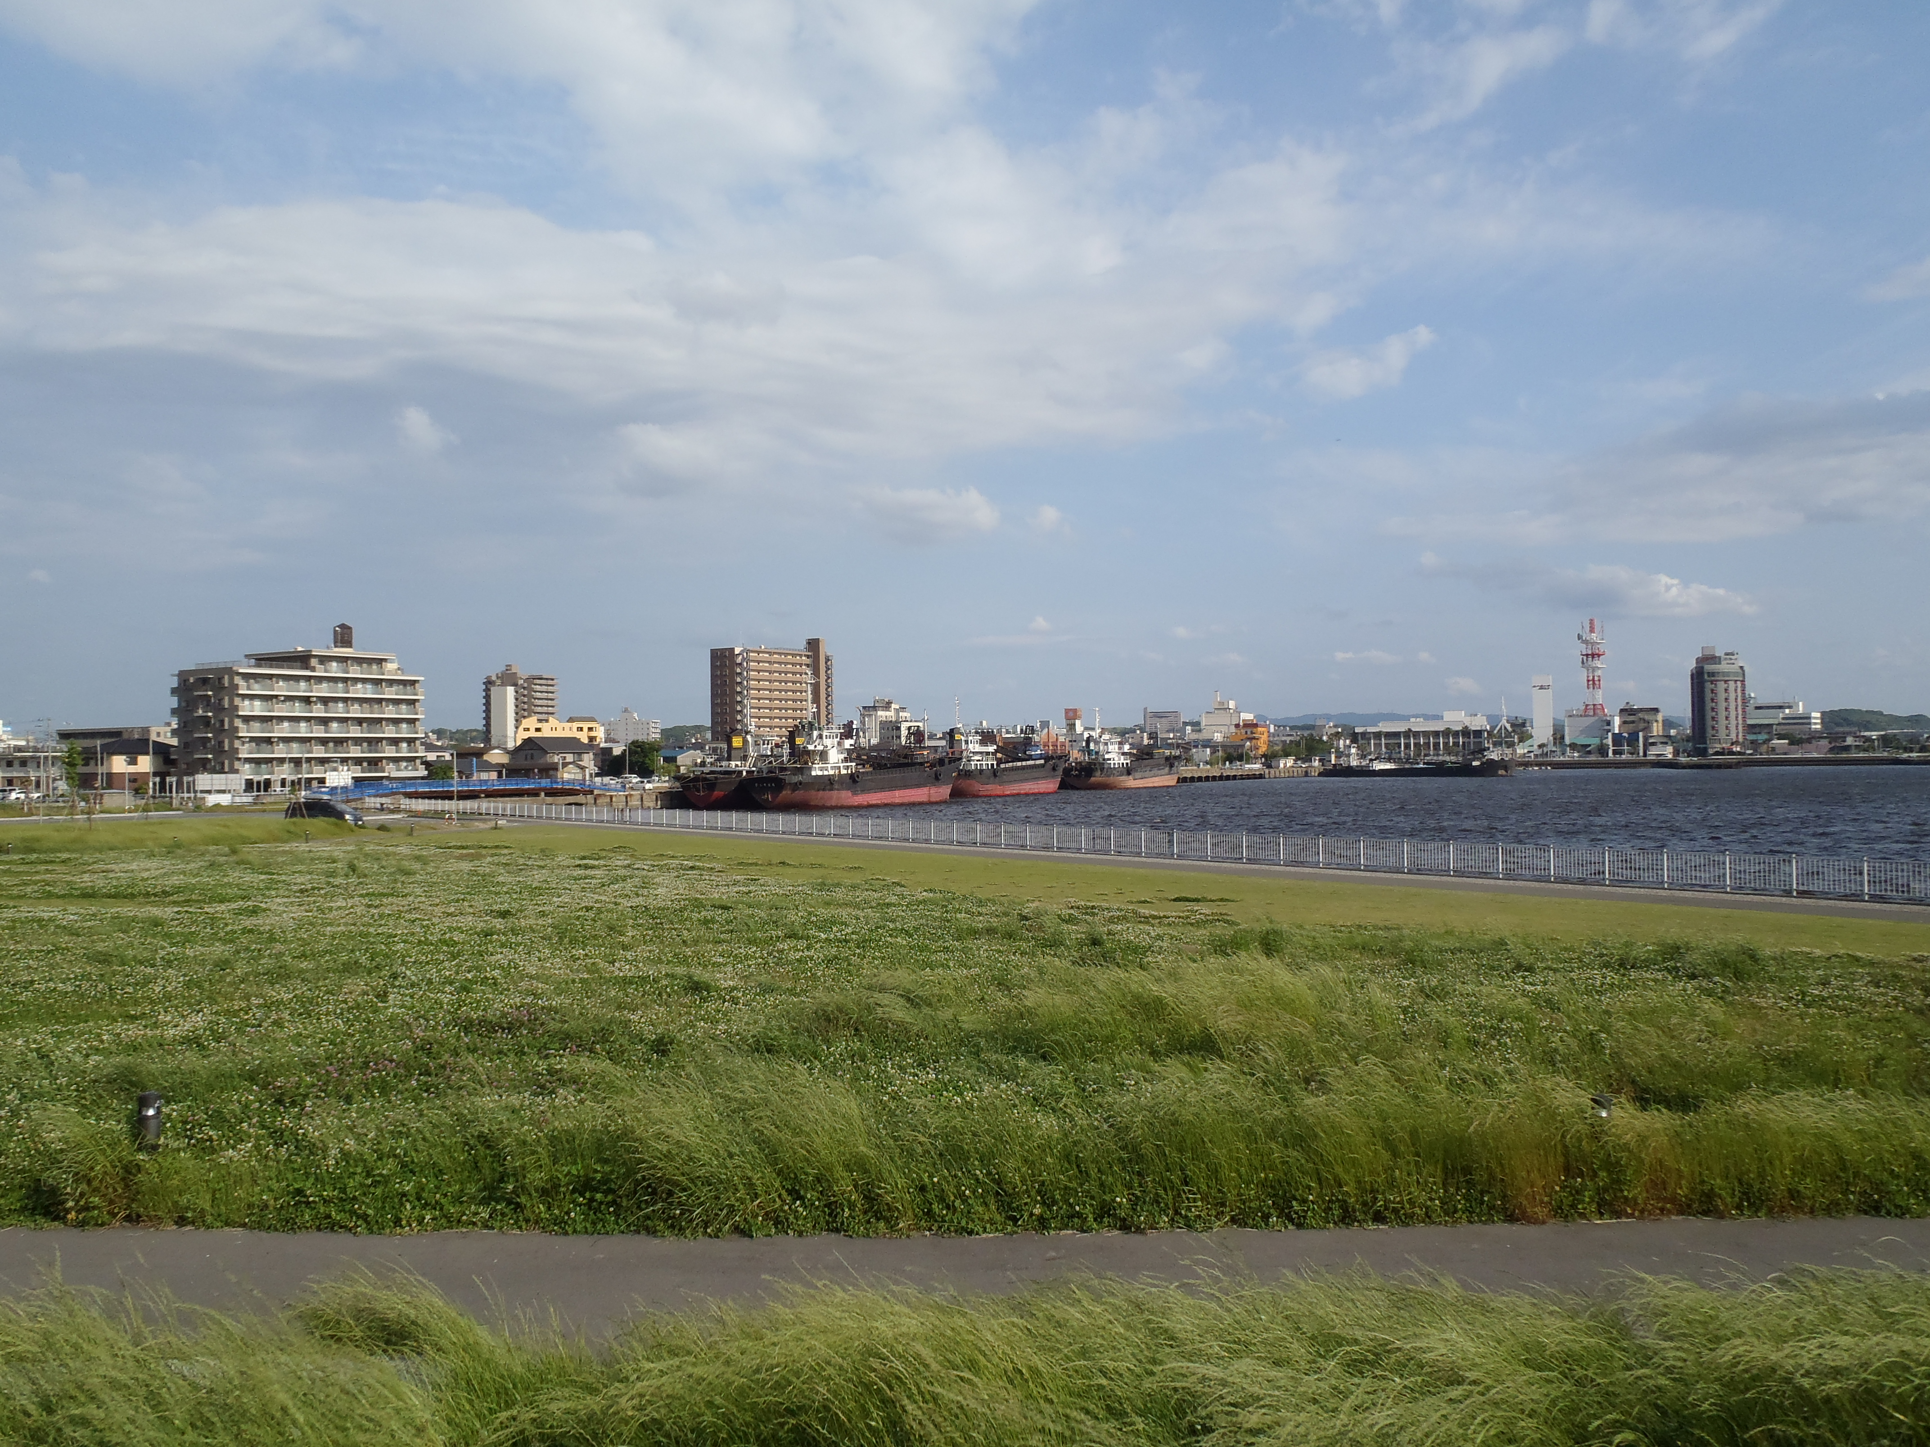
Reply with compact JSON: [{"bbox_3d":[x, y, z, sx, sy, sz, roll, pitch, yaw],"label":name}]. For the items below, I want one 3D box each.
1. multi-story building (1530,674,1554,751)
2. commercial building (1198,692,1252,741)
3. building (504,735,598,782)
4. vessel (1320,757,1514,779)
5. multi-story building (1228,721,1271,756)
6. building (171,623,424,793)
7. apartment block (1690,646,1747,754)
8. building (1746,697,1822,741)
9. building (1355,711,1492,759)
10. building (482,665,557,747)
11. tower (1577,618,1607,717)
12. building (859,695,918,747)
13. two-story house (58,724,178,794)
[{"bbox_3d":[233.280,-1.980,630.140,7.400,33.600,4.500,-1,-1,33],"label":"multi-story building"},{"bbox_3d":[108.630,2.210,650.080,16.000,29.500,17.000,-1,-1,33],"label":"commercial building"},{"bbox_3d":[-73.060,7.120,275.710,12.000,9.180,10.500,-2,-2,36],"label":"building"},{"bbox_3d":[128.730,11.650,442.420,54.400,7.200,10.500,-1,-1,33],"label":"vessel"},{"bbox_3d":[95.160,7.340,522.220,11.000,15.810,10.000,-2,-2,36],"label":"multi-story building"},{"bbox_3d":[-97.780,-2.280,230.060,16.000,25.000,30.000,-1,-1,33],"label":"building"},{"bbox_3d":[284.740,-6.890,590.220,18.500,40.600,18.000,-1,-1,33],"label":"apartment block"},{"bbox_3d":[472.780,3.300,906.710,38.000,31.890,26.000,-2,-2,36],"label":"building"},{"bbox_3d":[182.820,6.550,621.810,49.000,19.730,28.000,-1,-1,21],"label":"building"},{"bbox_3d":[-181.120,-0.300,637.010,20.000,43.740,22.000,-2,-2,36],"label":"building"},{"bbox_3d":[270.970,-24.120,675.660,9.600,42.370,9.600,-2,-2,36],"label":"tower"},{"bbox_3d":[-25.460,4.920,561.960,18.500,25.690,16.000,-2,-2,36],"label":"building"},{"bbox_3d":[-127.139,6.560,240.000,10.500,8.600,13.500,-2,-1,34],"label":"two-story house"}]

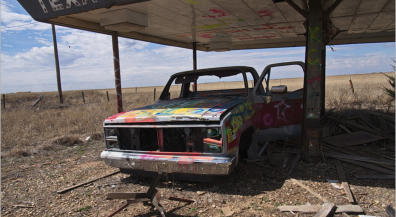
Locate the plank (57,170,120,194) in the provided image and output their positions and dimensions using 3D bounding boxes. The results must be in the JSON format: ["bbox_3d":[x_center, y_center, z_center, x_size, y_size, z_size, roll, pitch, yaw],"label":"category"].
[{"bbox_3d":[-1.489,1.020,3.885,0.050,0.030,0.999,3,8,36],"label":"plank"}]

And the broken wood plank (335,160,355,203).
[{"bbox_3d":[1.945,0.916,3.674,0.085,0.030,1.540,1,7,22],"label":"broken wood plank"}]

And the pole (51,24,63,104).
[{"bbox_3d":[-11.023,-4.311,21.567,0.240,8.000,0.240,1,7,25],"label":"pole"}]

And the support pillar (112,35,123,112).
[{"bbox_3d":[-2.014,-0.586,6.960,0.135,2.570,0.135,1,7,25],"label":"support pillar"}]

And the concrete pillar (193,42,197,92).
[{"bbox_3d":[-0.092,-0.912,9.458,0.130,2.670,0.130,1,7,25],"label":"concrete pillar"}]

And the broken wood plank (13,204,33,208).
[{"bbox_3d":[-1.976,1.111,3.112,0.288,0.015,0.030,0,6,12],"label":"broken wood plank"}]

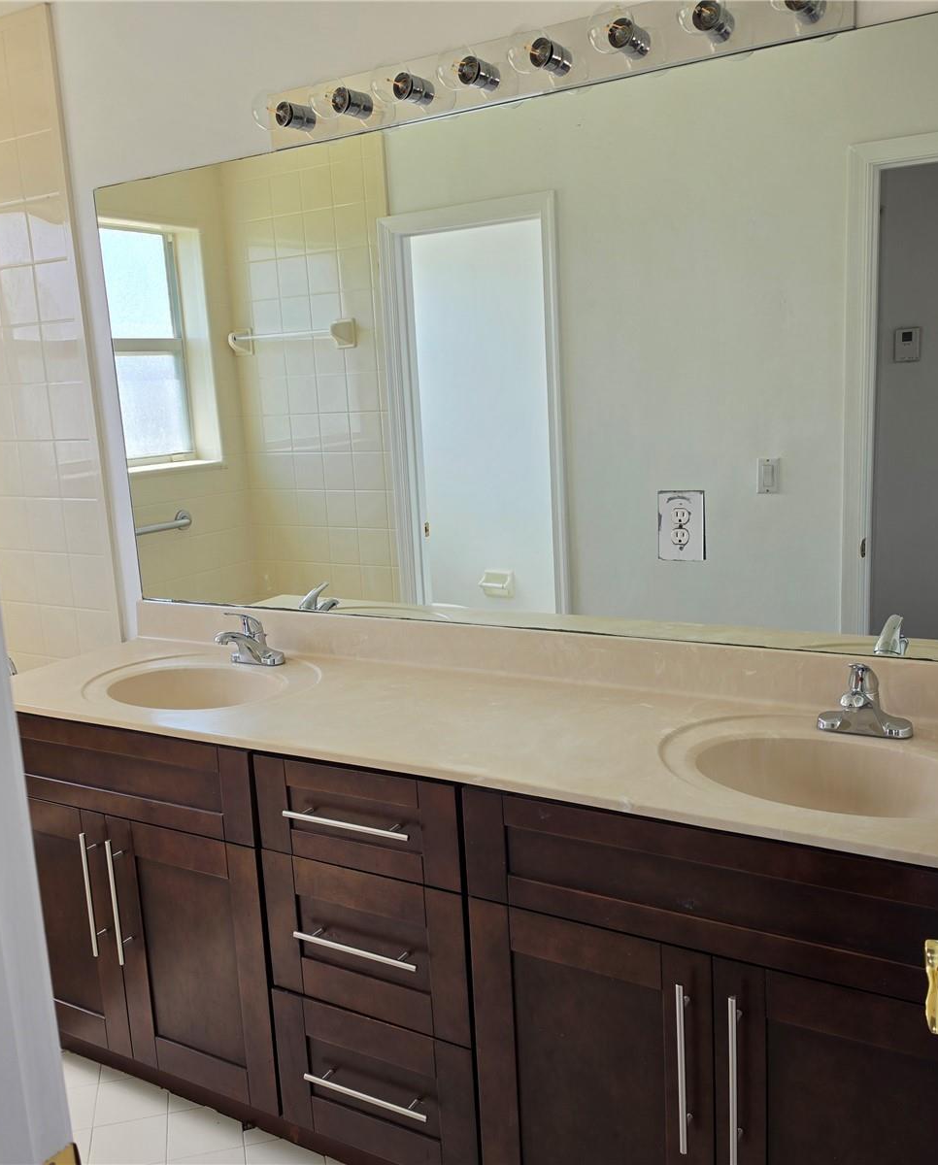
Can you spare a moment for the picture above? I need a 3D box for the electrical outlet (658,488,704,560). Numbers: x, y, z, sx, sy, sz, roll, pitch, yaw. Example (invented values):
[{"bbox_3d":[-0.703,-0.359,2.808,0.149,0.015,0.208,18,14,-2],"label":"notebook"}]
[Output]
[{"bbox_3d":[0.405,-0.108,1.967,0.090,0.131,0.010,3,12,30],"label":"electrical outlet"}]

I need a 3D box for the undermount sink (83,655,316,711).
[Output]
[{"bbox_3d":[-0.590,0.287,2.339,0.543,0.140,0.407,3,12,30],"label":"undermount sink"}]

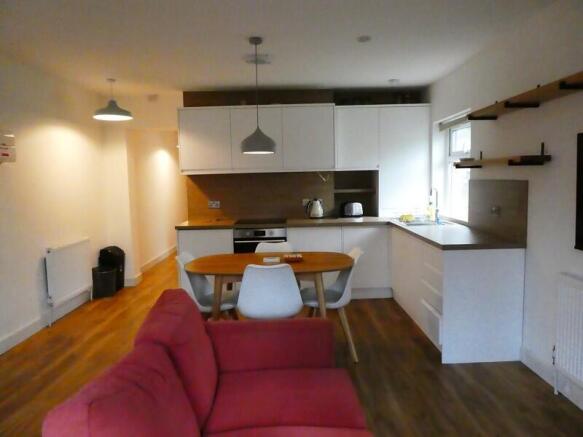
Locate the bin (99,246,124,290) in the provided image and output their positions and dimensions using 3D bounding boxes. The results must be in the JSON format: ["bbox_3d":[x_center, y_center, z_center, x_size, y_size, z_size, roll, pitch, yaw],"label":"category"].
[{"bbox_3d":[-2.304,0.652,5.212,0.300,0.594,0.285,-1,6,0],"label":"bin"}]

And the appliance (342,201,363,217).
[{"bbox_3d":[0.743,-0.112,4.957,0.260,0.185,0.180,-1,6,-1],"label":"appliance"}]

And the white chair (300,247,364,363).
[{"bbox_3d":[0.319,0.669,3.255,0.540,0.820,0.480,-1,6,-1],"label":"white chair"}]

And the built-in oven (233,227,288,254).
[{"bbox_3d":[-0.340,0.380,4.812,0.601,0.600,0.560,-1,6,0],"label":"built-in oven"}]

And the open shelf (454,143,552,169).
[{"bbox_3d":[1.567,-0.479,3.127,0.240,0.140,1.030,-1,6,-1],"label":"open shelf"}]

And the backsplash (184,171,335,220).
[{"bbox_3d":[-0.362,-0.272,4.940,1.800,0.560,0.020,-1,6,-1],"label":"backsplash"}]

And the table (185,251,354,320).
[{"bbox_3d":[-0.157,0.718,3.234,1.300,0.750,0.790,-1,6,-1],"label":"table"}]

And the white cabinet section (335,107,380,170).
[{"bbox_3d":[0.768,-0.972,4.885,0.519,0.743,0.320,-1,6,0],"label":"white cabinet section"}]

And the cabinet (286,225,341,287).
[{"bbox_3d":[0.257,0.413,4.745,0.600,0.715,0.570,-1,6,-1],"label":"cabinet"}]

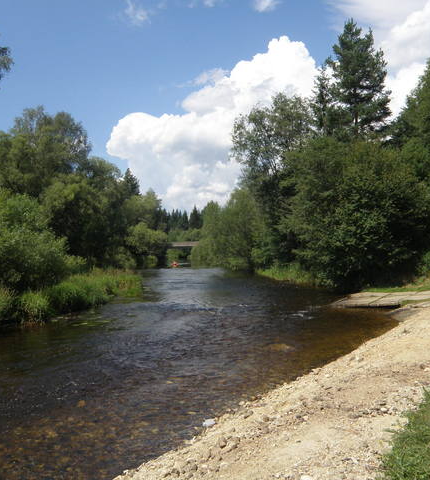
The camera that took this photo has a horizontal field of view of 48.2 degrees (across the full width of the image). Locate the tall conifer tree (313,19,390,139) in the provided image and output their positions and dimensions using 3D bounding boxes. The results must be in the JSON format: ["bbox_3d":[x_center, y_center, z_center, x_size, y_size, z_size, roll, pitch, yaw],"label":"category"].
[{"bbox_3d":[12.014,-8.519,42.000,6.400,21.700,6.200,-1,-2,0],"label":"tall conifer tree"}]

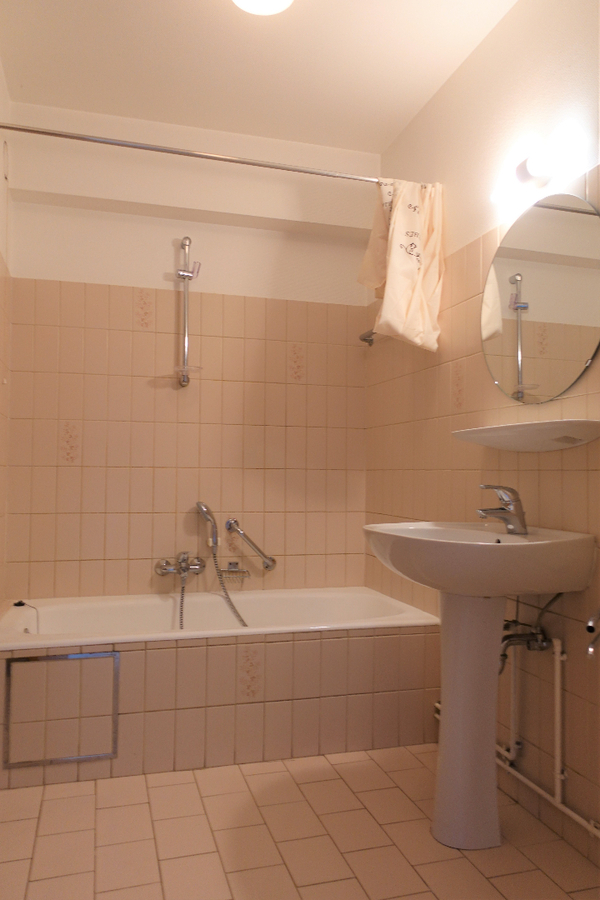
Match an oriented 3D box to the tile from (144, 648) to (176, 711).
[{"bbox_3d":[-0.457,0.755,1.975,0.100,0.200,0.010,1,-3,-16],"label":"tile"}]

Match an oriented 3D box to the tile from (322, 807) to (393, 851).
[{"bbox_3d":[0.158,1.097,1.725,0.149,0.012,0.188,1,-2,-18],"label":"tile"}]

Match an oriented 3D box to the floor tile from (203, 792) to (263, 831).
[{"bbox_3d":[-0.197,1.053,1.745,0.151,0.010,0.184,2,-2,-17],"label":"floor tile"}]

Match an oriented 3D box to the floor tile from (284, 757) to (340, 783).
[{"bbox_3d":[0.038,1.067,1.994,0.150,0.010,0.179,2,-2,-17],"label":"floor tile"}]

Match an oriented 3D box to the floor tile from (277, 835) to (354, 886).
[{"bbox_3d":[0.038,1.091,1.590,0.152,0.012,0.189,1,-2,-18],"label":"floor tile"}]

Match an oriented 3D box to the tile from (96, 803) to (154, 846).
[{"bbox_3d":[-0.510,1.090,1.741,0.154,0.012,0.193,1,-2,-18],"label":"tile"}]

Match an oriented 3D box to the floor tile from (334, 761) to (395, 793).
[{"bbox_3d":[0.218,1.110,2.034,0.146,0.012,0.193,1,-2,-18],"label":"floor tile"}]

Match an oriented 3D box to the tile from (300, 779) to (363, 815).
[{"bbox_3d":[0.094,1.061,1.829,0.147,0.010,0.185,1,-3,-16],"label":"tile"}]

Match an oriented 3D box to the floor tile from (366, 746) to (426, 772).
[{"bbox_3d":[0.327,1.073,2.072,0.147,0.010,0.165,1,-3,-16],"label":"floor tile"}]

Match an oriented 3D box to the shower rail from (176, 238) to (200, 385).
[{"bbox_3d":[-0.494,-0.614,2.660,0.097,0.648,0.090,1,-3,-16],"label":"shower rail"}]

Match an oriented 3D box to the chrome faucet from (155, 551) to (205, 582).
[{"bbox_3d":[-0.521,0.504,2.596,0.198,0.126,0.136,1,-3,-16],"label":"chrome faucet"}]

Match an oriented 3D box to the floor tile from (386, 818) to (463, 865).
[{"bbox_3d":[0.337,1.097,1.677,0.145,0.012,0.191,1,-2,-18],"label":"floor tile"}]

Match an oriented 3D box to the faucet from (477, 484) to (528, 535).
[{"bbox_3d":[0.587,0.175,1.741,0.151,0.142,0.049,2,-2,-17],"label":"faucet"}]

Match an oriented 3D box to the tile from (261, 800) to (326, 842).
[{"bbox_3d":[-0.022,1.054,1.698,0.147,0.010,0.185,1,-3,-16],"label":"tile"}]

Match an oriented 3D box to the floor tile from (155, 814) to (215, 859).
[{"bbox_3d":[-0.313,1.046,1.618,0.151,0.010,0.184,2,-2,-17],"label":"floor tile"}]

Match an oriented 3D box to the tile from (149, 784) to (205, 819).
[{"bbox_3d":[-0.370,1.055,1.795,0.147,0.010,0.185,1,-3,-16],"label":"tile"}]

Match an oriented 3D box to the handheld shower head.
[{"bbox_3d":[-0.416,0.342,2.699,0.103,0.212,0.072,2,-2,-17],"label":"handheld shower head"}]

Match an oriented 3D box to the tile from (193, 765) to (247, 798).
[{"bbox_3d":[-0.263,1.102,1.992,0.154,0.012,0.178,1,-2,-18],"label":"tile"}]

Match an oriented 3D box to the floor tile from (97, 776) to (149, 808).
[{"bbox_3d":[-0.569,1.096,1.918,0.158,0.012,0.180,1,-2,-18],"label":"floor tile"}]

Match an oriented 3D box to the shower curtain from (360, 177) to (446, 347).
[{"bbox_3d":[0.404,-0.709,2.360,0.265,0.658,0.214,1,-2,-14],"label":"shower curtain"}]

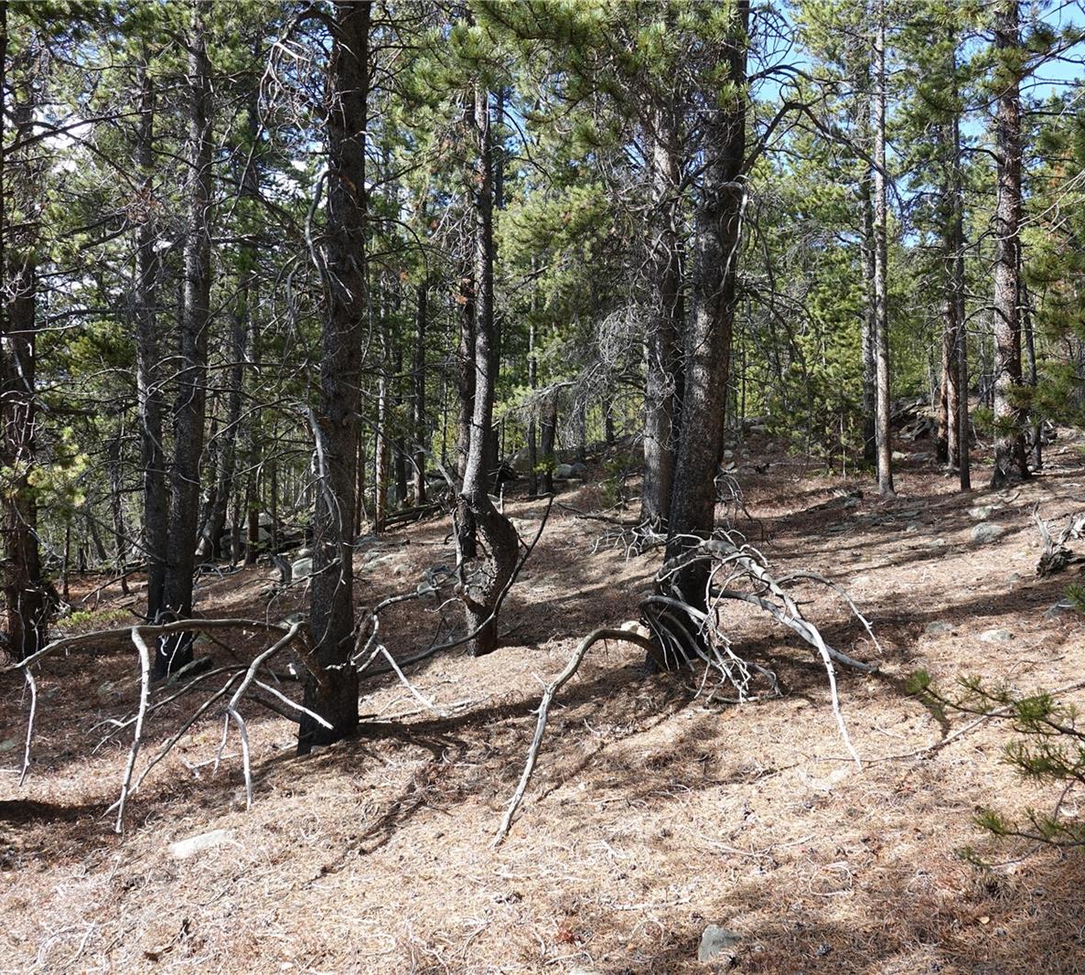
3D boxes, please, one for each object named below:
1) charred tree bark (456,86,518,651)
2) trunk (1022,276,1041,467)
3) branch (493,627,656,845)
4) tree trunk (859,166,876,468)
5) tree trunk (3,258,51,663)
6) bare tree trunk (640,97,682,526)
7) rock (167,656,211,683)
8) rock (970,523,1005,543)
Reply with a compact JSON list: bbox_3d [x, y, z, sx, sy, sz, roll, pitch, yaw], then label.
[{"bbox_3d":[-0.384,-0.841,6.900,0.437,4.093,0.340,0,-2,0],"label":"charred tree bark"},{"bbox_3d":[6.774,-1.583,13.500,0.237,2.691,0.180,0,-2,0],"label":"trunk"},{"bbox_3d":[0.250,1.040,4.750,0.250,0.700,2.000,-1,-2,24],"label":"branch"},{"bbox_3d":[5.003,-2.629,15.000,0.264,4.660,0.264,0,-2,0],"label":"tree trunk"},{"bbox_3d":[-4.436,-0.231,8.400,0.364,3.496,0.350,0,-2,0],"label":"tree trunk"},{"bbox_3d":[1.366,-2.022,11.200,0.407,4.937,0.407,0,-2,0],"label":"bare tree trunk"},{"bbox_3d":[-2.604,1.342,7.200,0.321,0.203,0.260,0,-2,0],"label":"rock"},{"bbox_3d":[4.241,0.436,9.300,0.338,0.196,0.270,0,-2,0],"label":"rock"}]

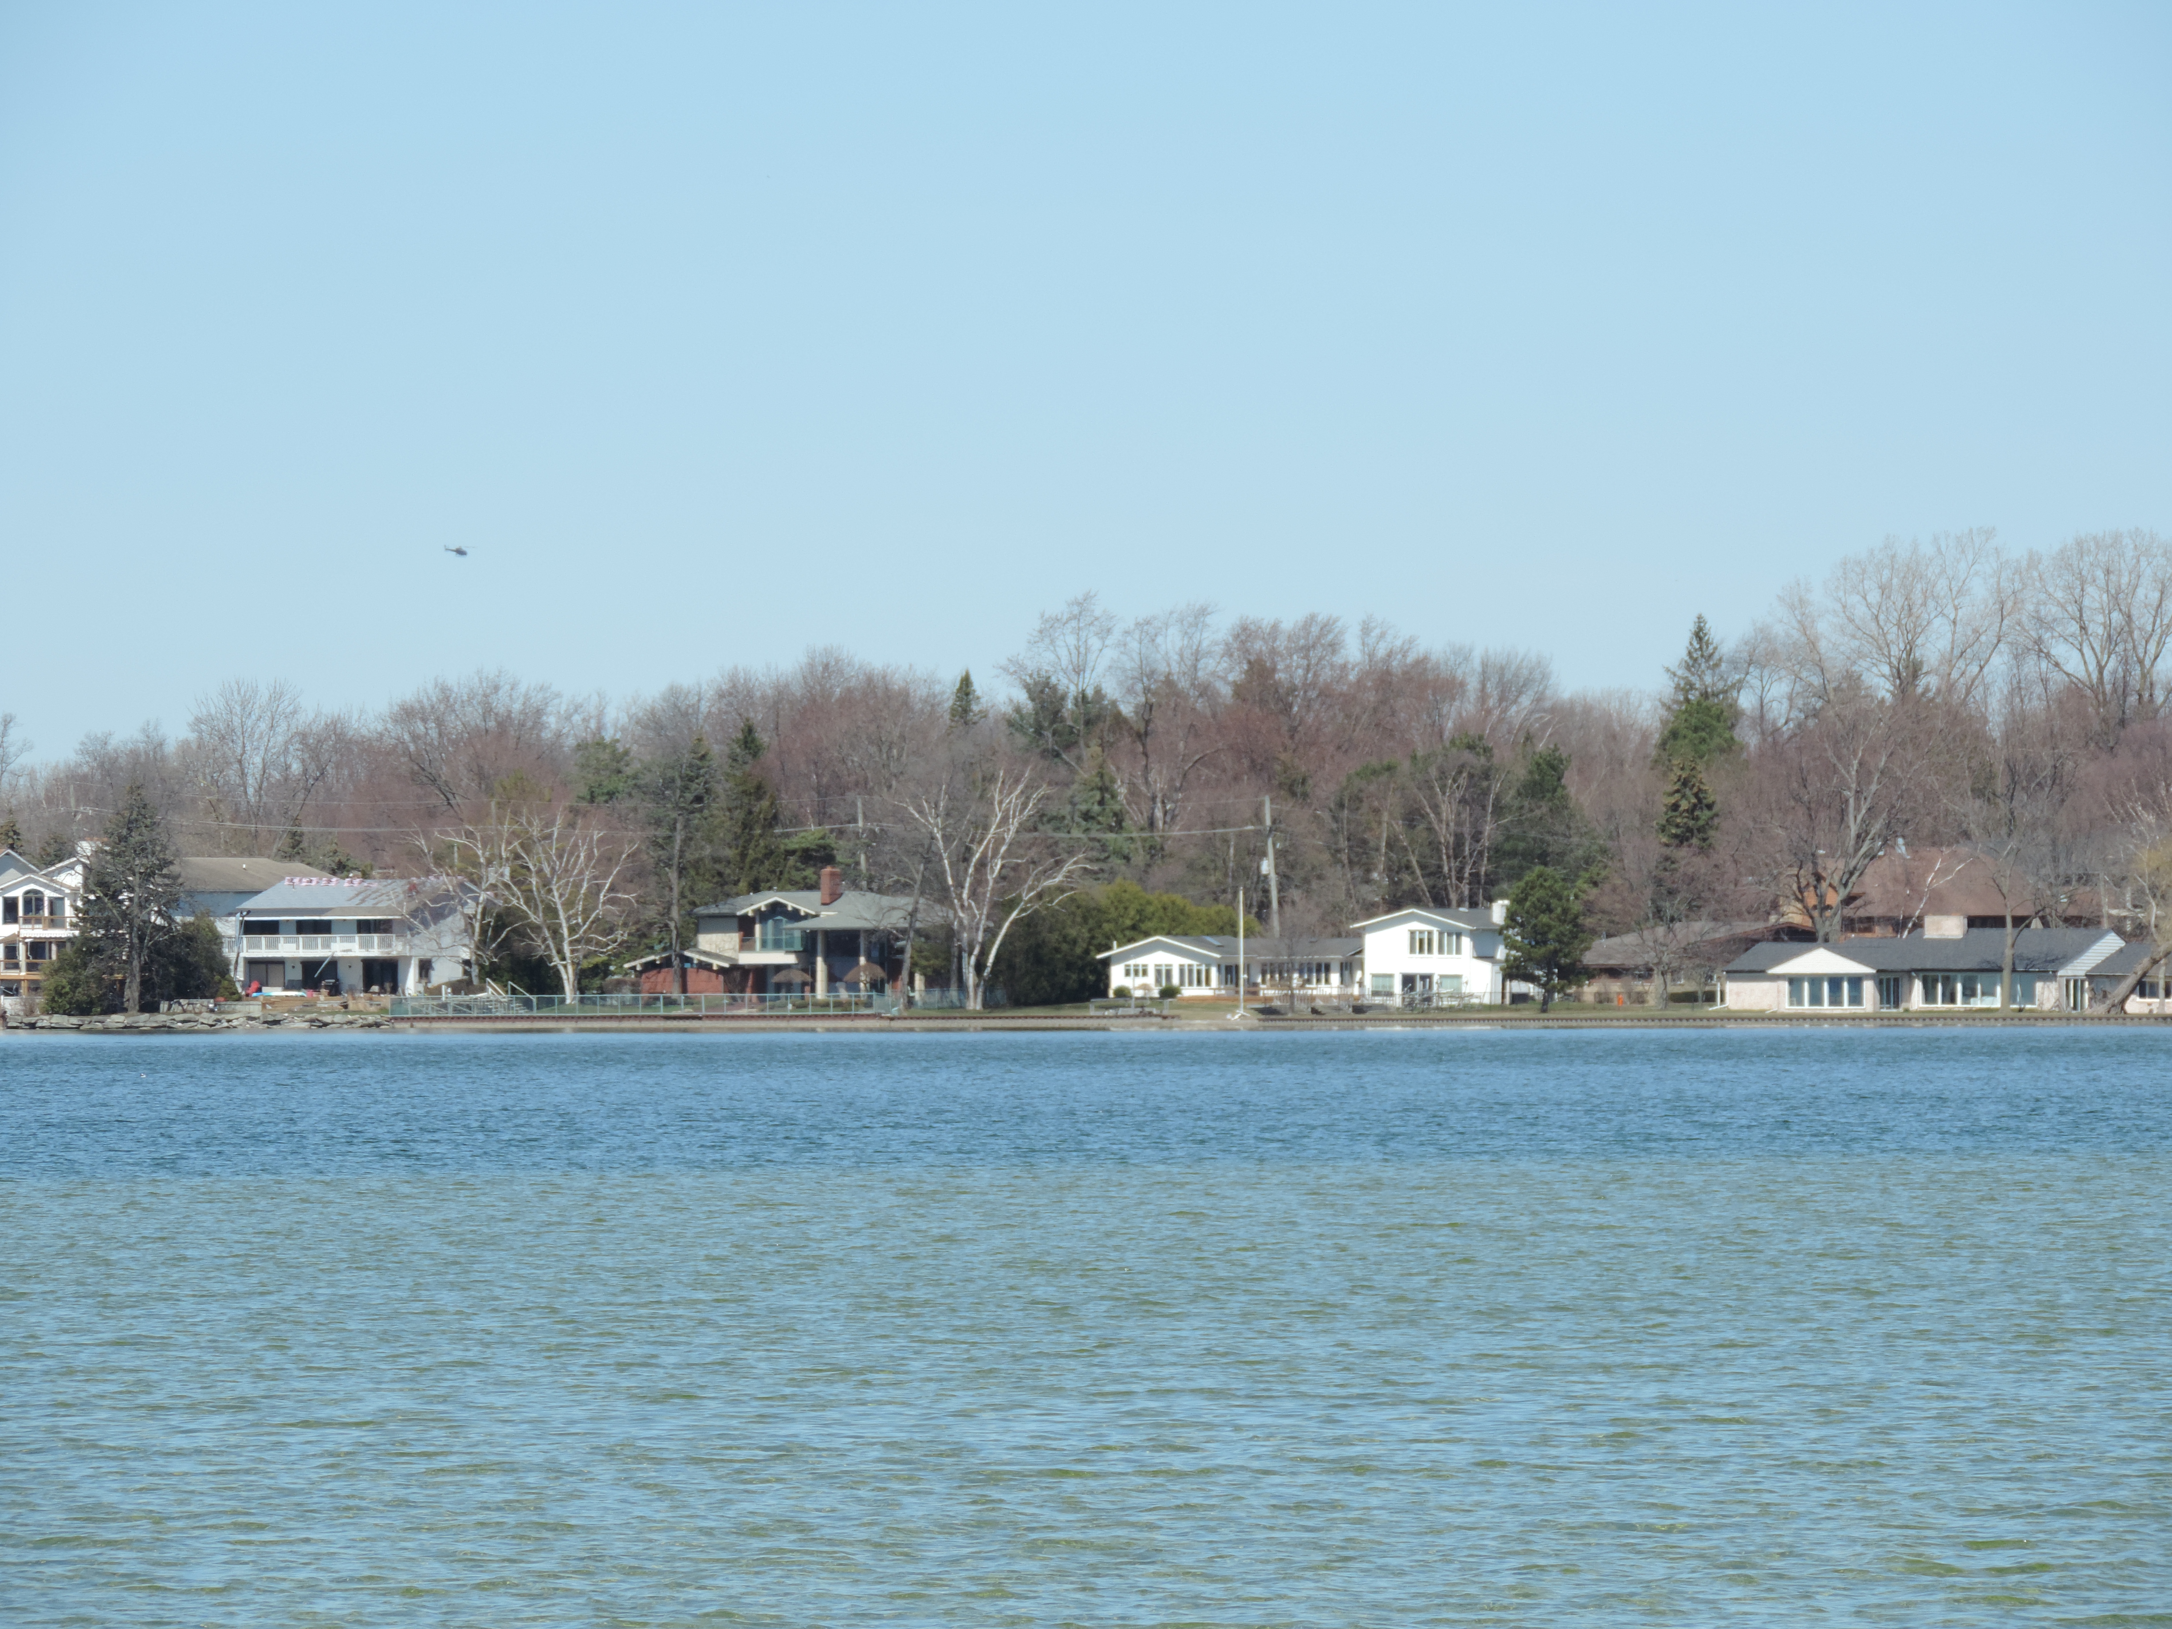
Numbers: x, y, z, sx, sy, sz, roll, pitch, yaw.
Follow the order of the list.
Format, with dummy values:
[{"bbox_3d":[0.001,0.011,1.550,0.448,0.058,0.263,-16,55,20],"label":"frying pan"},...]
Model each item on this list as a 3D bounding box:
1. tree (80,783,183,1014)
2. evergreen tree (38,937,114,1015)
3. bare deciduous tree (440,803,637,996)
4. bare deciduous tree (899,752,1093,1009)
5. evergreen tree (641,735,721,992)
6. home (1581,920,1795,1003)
[{"bbox_3d":[-58.965,5.184,1065.000,6.389,14.244,6.389,0,-1,0],"label":"tree"},{"bbox_3d":[-64.485,10.359,1103.000,4.800,4.990,4.400,0,-1,0],"label":"evergreen tree"},{"bbox_3d":[-33.935,5.472,1070.000,12.206,12.311,11.000,0,-1,0],"label":"bare deciduous tree"},{"bbox_3d":[-5.693,4.176,1082.000,12.100,16.120,11.000,0,-1,0],"label":"bare deciduous tree"},{"bbox_3d":[-25.612,3.141,1092.000,5.000,16.480,5.000,0,-1,0],"label":"evergreen tree"},{"bbox_3d":[38.322,9.300,1087.000,12.000,5.450,10.000,0,-1,24],"label":"home"}]

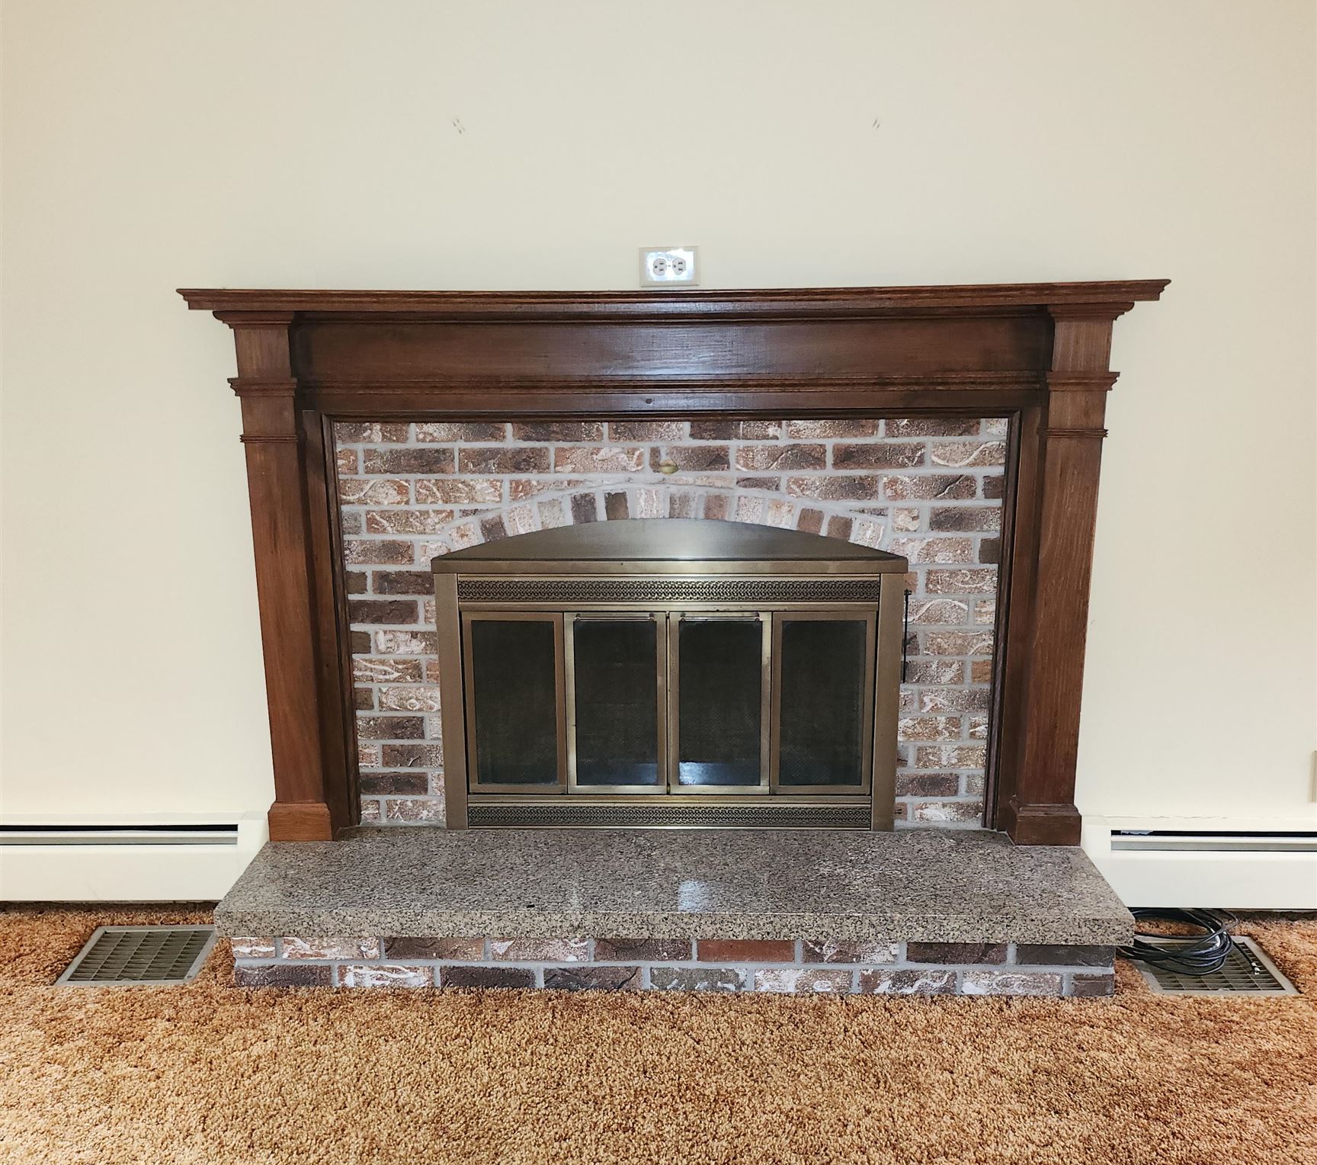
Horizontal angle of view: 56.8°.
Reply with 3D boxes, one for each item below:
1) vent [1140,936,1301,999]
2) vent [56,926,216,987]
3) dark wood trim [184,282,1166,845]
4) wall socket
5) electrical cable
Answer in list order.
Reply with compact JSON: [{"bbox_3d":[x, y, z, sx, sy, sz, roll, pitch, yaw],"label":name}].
[{"bbox_3d":[1.135,0.793,2.532,0.273,0.015,0.235,0,13,2],"label":"vent"},{"bbox_3d":[-1.100,0.794,2.602,0.273,0.015,0.238,0,13,2],"label":"vent"},{"bbox_3d":[0.025,-0.012,2.577,1.914,1.196,0.185,0,13,2],"label":"dark wood trim"},{"bbox_3d":[0.023,-0.651,2.515,0.123,0.079,0.010,0,13,2],"label":"wall socket"},{"bbox_3d":[1.076,0.746,2.590,0.300,0.070,0.220,0,13,2],"label":"electrical cable"}]

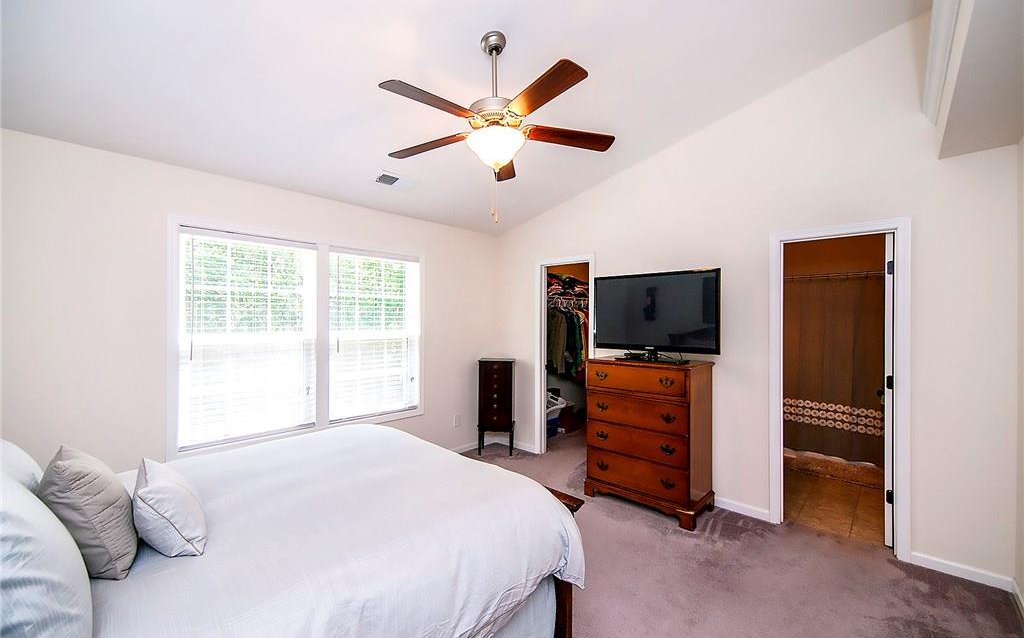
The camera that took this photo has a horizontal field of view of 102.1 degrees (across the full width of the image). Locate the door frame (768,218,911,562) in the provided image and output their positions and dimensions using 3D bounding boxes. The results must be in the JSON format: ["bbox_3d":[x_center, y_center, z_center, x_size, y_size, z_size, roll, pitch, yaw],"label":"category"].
[{"bbox_3d":[2.171,0.430,2.789,0.740,2.100,0.140,0,0,43],"label":"door frame"}]

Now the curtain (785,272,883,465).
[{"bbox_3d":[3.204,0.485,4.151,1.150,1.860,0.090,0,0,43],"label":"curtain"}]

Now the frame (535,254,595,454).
[{"bbox_3d":[0.560,0.430,4.298,0.745,2.100,0.140,0,0,43],"label":"frame"}]

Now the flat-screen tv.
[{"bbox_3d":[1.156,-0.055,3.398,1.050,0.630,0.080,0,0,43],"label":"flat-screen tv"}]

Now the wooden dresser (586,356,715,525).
[{"bbox_3d":[1.092,0.915,3.348,0.885,1.130,0.450,0,0,43],"label":"wooden dresser"}]

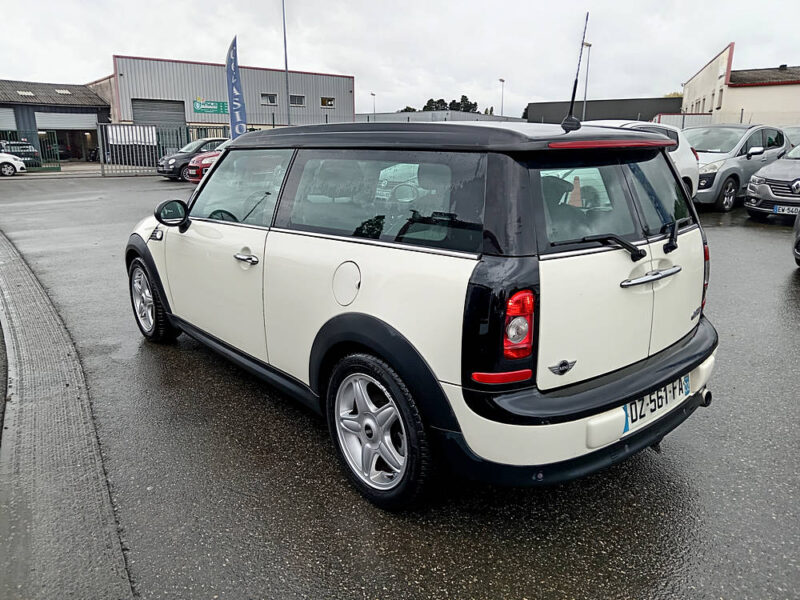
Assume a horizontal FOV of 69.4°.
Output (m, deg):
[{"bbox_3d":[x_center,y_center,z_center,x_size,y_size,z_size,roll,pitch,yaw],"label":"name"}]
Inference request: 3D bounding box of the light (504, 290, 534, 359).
[{"bbox_3d":[0.355,0.073,1.717,0.107,0.197,0.055,-7,16,-26],"label":"light"}]

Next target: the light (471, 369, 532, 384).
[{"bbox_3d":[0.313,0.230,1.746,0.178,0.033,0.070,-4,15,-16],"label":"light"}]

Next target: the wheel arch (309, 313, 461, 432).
[{"bbox_3d":[-0.083,0.251,2.064,0.100,0.410,0.840,-12,19,-39],"label":"wheel arch"}]

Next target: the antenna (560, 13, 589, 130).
[{"bbox_3d":[0.656,-0.842,2.166,0.050,0.420,0.090,-12,19,-39],"label":"antenna"}]

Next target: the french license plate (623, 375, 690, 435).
[{"bbox_3d":[0.952,0.361,2.119,0.520,0.110,0.018,-12,12,-39],"label":"french license plate"}]

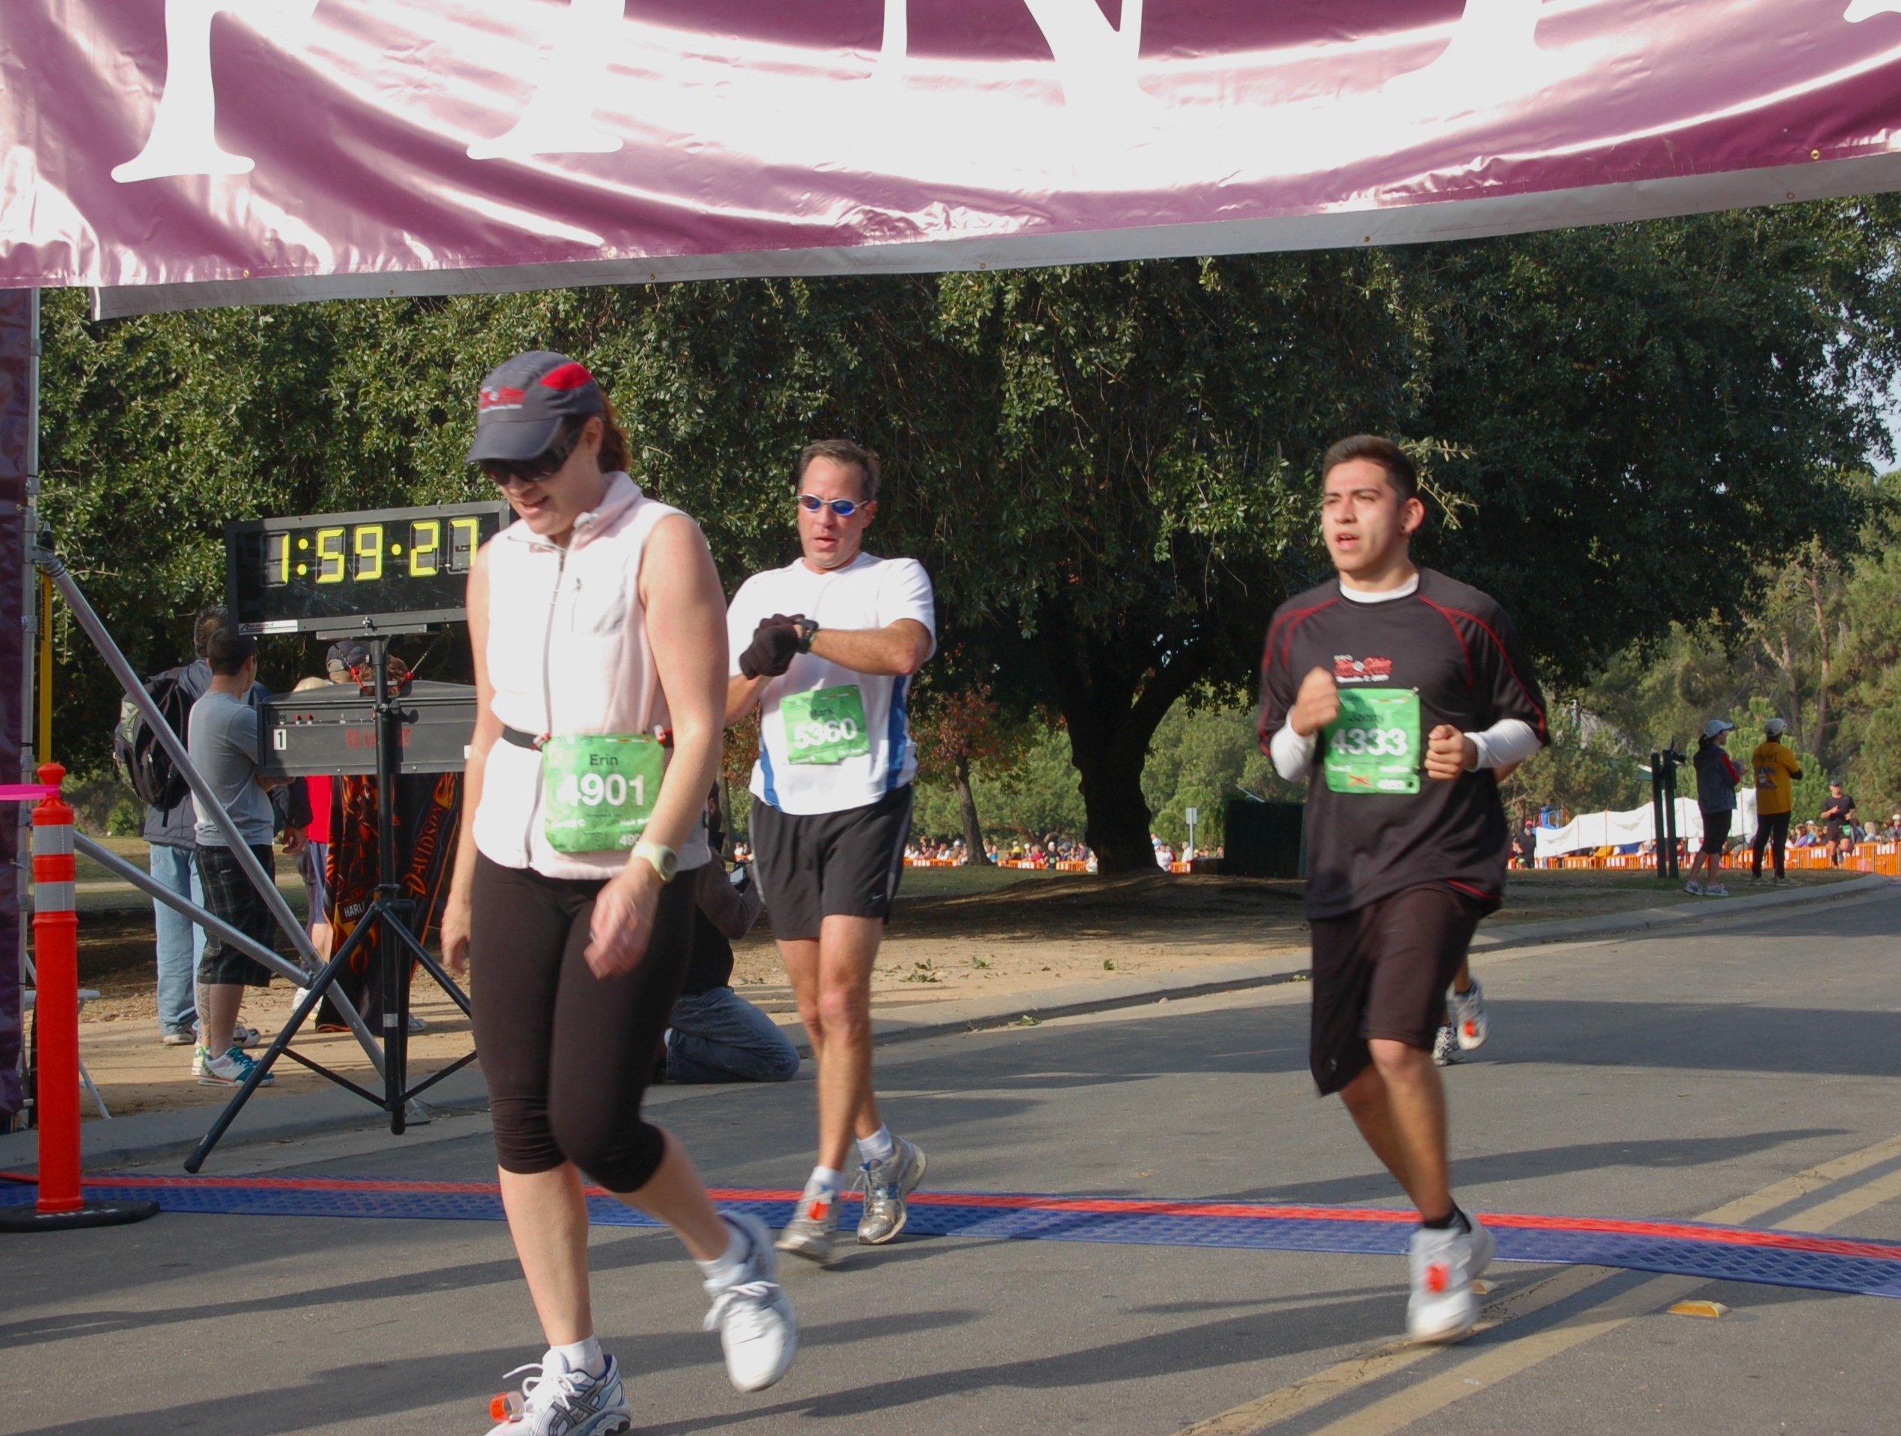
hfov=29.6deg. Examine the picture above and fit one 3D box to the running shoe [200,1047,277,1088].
[{"bbox_3d":[-2.538,1.241,12.800,0.288,0.125,0.108,-1,-1,23],"label":"running shoe"}]

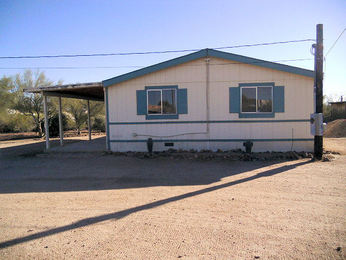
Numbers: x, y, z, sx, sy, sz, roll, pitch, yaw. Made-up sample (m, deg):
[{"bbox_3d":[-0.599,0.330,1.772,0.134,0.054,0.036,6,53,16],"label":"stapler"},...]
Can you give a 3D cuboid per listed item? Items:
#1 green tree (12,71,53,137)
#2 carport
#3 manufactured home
[{"bbox_3d":[-10.155,-1.915,19.521,3.100,4.900,3.100,-1,3,8],"label":"green tree"},{"bbox_3d":[-3.932,-0.716,14.967,3.500,2.750,7.800,-1,3,8],"label":"carport"},{"bbox_3d":[2.200,-1.482,16.727,8.400,3.900,13.000,-1,3,8],"label":"manufactured home"}]

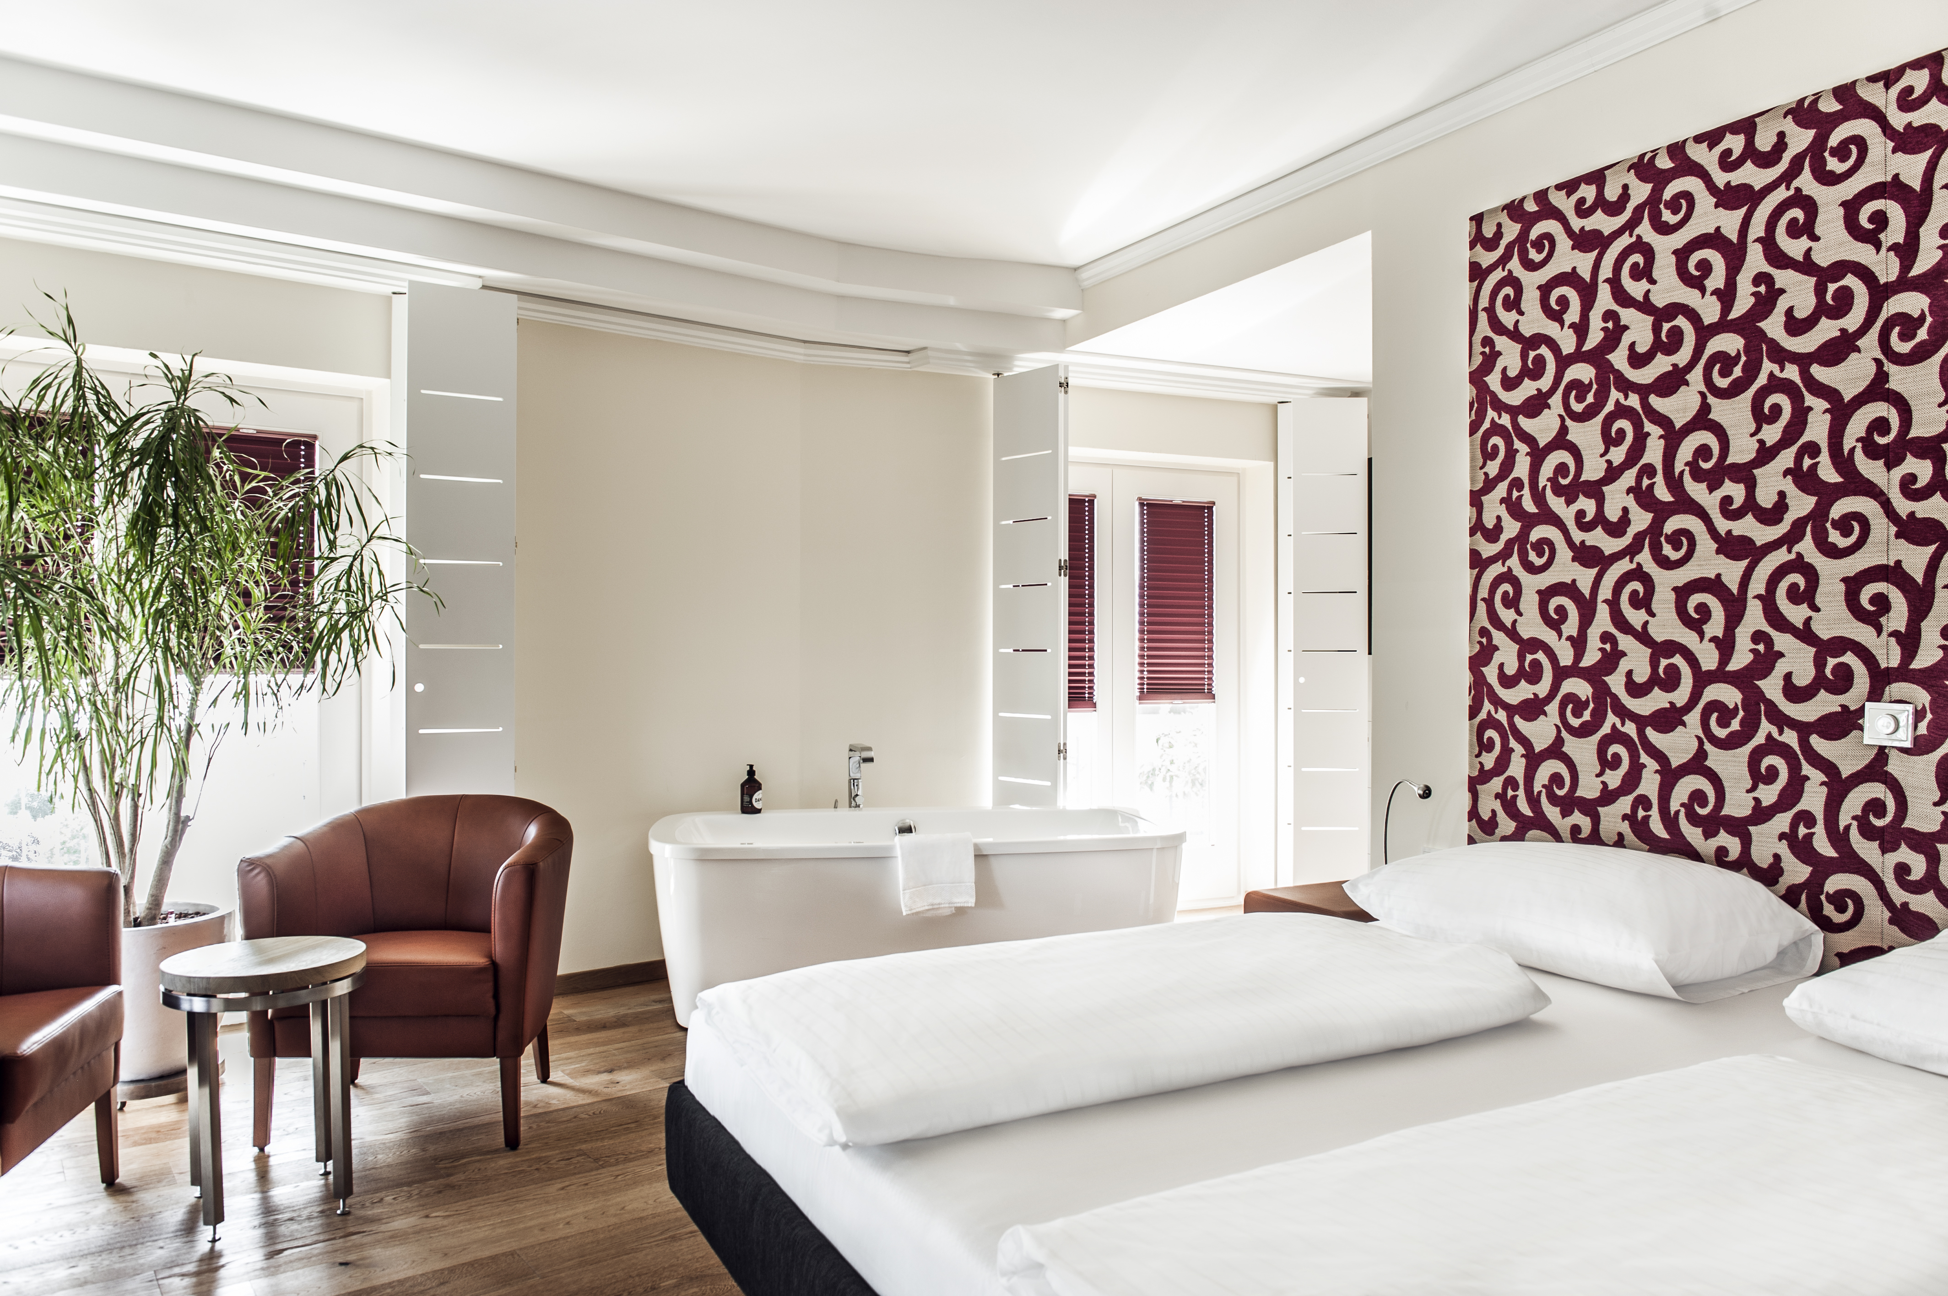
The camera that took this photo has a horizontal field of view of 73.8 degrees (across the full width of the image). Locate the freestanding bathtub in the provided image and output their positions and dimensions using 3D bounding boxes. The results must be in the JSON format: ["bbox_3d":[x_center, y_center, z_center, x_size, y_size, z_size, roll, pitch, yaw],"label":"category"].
[{"bbox_3d":[-0.180,0.868,4.307,1.714,0.564,0.830,0,0,-7],"label":"freestanding bathtub"}]

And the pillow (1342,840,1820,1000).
[{"bbox_3d":[1.272,0.548,2.785,0.500,0.190,0.790,0,0,-29],"label":"pillow"}]

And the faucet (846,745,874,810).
[{"bbox_3d":[-0.403,0.462,4.646,0.055,0.236,0.160,0,0,-22],"label":"faucet"}]

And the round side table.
[{"bbox_3d":[-1.451,0.893,2.674,0.374,0.513,0.374,0,0,-34],"label":"round side table"}]

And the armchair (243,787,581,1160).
[{"bbox_3d":[-1.340,0.768,3.232,0.684,0.765,0.610,0,0,-3],"label":"armchair"}]

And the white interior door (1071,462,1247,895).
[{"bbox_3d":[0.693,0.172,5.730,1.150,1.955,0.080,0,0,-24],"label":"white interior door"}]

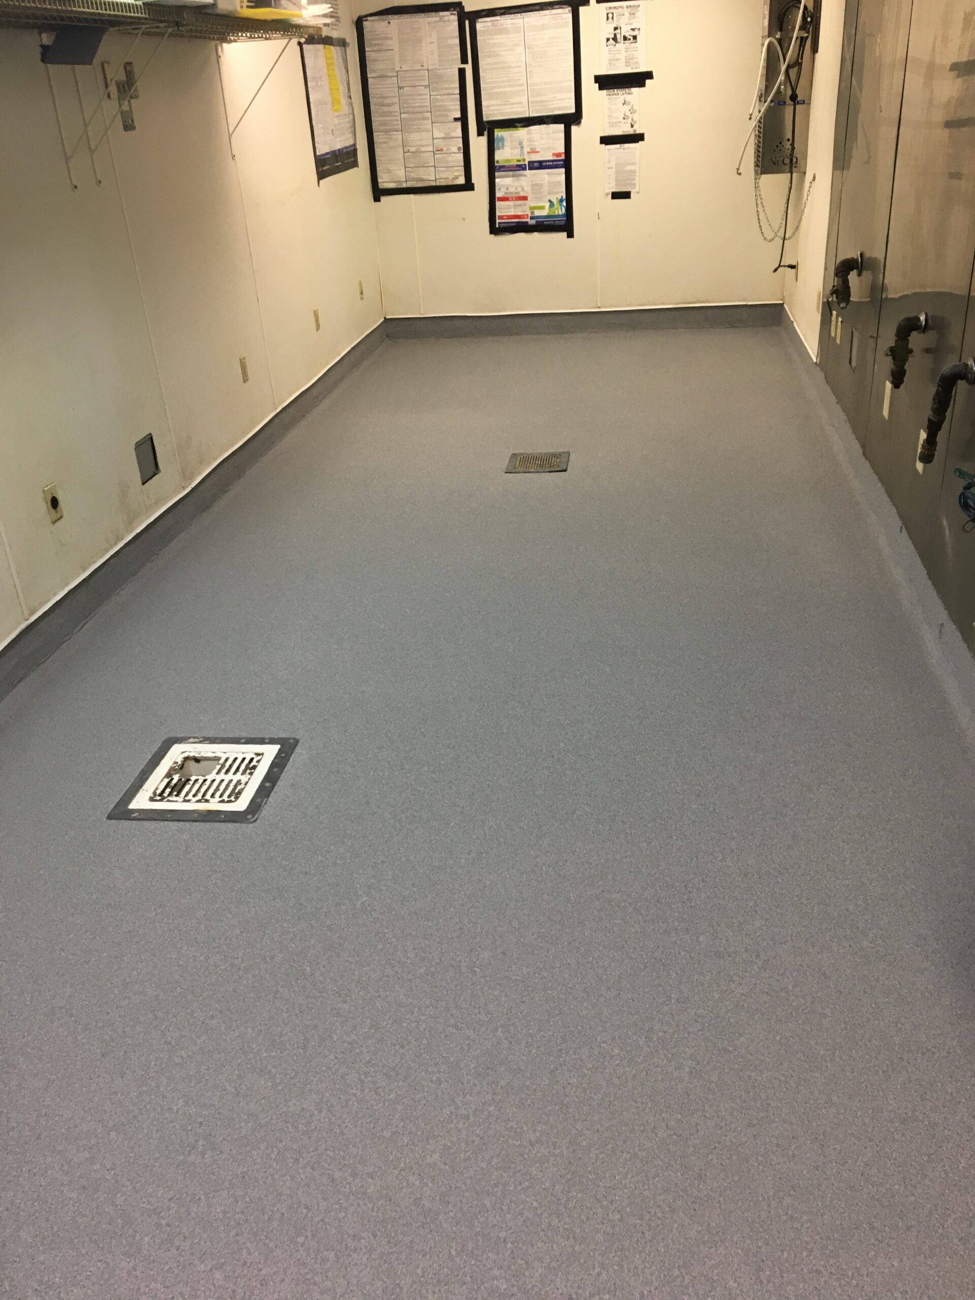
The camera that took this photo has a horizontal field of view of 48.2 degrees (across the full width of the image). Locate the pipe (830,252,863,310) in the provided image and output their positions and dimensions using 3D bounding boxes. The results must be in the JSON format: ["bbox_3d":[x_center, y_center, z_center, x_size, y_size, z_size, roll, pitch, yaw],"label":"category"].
[{"bbox_3d":[1.486,-1.526,4.508,0.112,0.230,0.090,1,28,9],"label":"pipe"}]

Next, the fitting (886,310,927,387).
[{"bbox_3d":[1.313,-0.942,3.424,0.108,0.240,0.070,1,28,9],"label":"fitting"}]

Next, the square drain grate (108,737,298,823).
[{"bbox_3d":[-0.730,0.329,2.831,0.387,0.020,0.387,0,28,8],"label":"square drain grate"}]

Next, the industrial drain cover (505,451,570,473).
[{"bbox_3d":[0.235,-0.865,5.000,0.277,0.020,0.287,0,28,7],"label":"industrial drain cover"}]

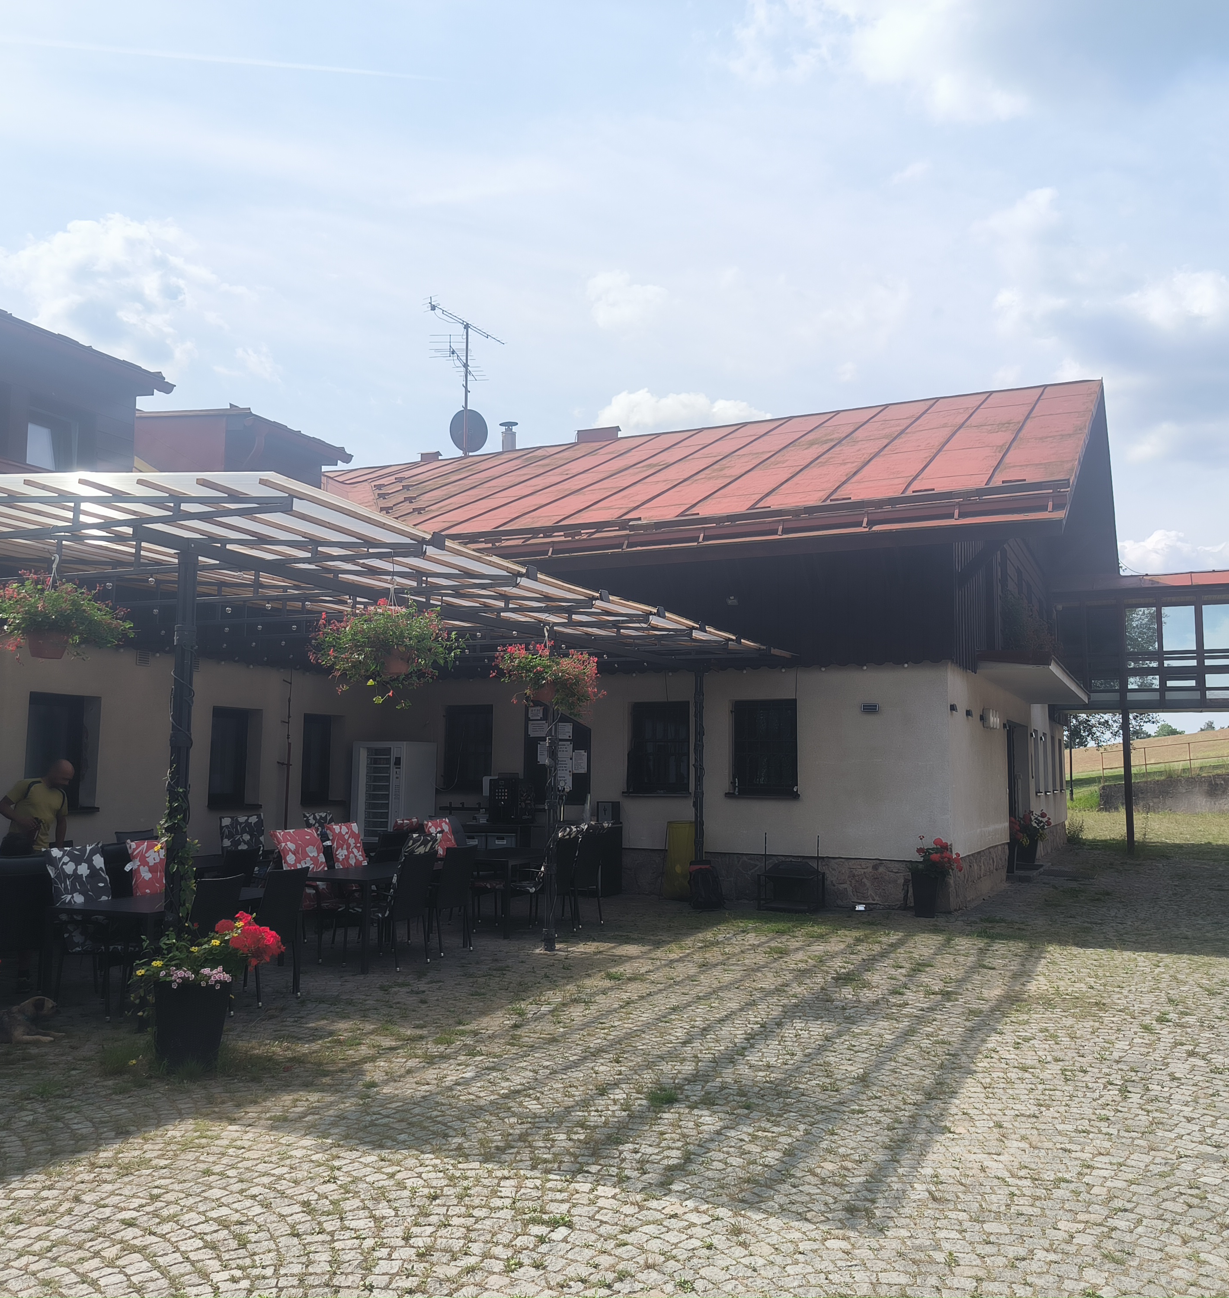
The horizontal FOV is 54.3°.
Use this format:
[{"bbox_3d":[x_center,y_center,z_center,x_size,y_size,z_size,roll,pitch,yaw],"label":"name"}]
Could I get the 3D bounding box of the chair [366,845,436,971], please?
[{"bbox_3d":[-1.885,2.195,10.199,0.660,0.940,0.570,-2,-6,23],"label":"chair"}]

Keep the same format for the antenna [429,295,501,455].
[{"bbox_3d":[-3.257,-5.884,26.474,1.100,3.200,1.900,-2,-6,23],"label":"antenna"}]

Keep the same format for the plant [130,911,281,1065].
[{"bbox_3d":[-2.271,1.870,6.720,0.650,0.860,0.600,-2,-6,23],"label":"plant"}]

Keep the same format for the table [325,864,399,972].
[{"bbox_3d":[-2.058,2.312,10.468,0.880,0.740,1.500,-3,-7,26],"label":"table"}]

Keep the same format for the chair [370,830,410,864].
[{"bbox_3d":[-2.540,2.365,12.513,0.600,0.930,0.560,-2,-7,24],"label":"chair"}]

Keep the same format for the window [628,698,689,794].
[{"bbox_3d":[0.539,1.215,14.854,0.848,1.143,0.140,-2,-7,24],"label":"window"}]

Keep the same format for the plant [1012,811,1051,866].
[{"bbox_3d":[6.465,2.903,18.600,0.550,0.796,0.540,-2,-7,24],"label":"plant"}]

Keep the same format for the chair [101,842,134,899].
[{"bbox_3d":[-3.460,2.014,9.000,0.630,1.020,0.570,-2,-6,23],"label":"chair"}]

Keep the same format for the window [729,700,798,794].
[{"bbox_3d":[1.780,1.170,14.300,0.828,1.148,0.140,-2,-7,24],"label":"window"}]

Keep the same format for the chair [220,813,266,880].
[{"bbox_3d":[-3.520,2.120,10.633,0.600,1.140,0.560,-2,-7,24],"label":"chair"}]

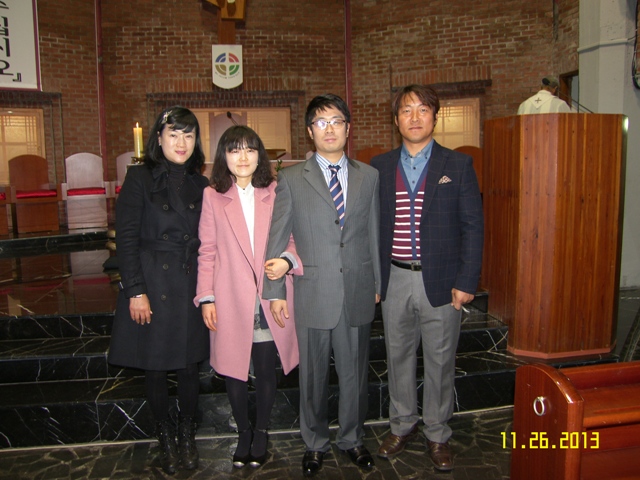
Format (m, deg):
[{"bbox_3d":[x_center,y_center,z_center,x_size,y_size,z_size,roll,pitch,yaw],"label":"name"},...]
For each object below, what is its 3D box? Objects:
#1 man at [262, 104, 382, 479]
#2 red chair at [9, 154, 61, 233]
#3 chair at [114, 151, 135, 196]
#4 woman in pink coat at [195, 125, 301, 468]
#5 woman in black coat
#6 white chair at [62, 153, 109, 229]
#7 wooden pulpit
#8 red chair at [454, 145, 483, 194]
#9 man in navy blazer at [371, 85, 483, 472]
[{"bbox_3d":[0.007,0.213,2.412,0.540,1.730,0.320,-3,8,-10],"label":"man"},{"bbox_3d":[-3.630,-0.609,6.600,0.580,0.940,0.570,-8,10,-40],"label":"red chair"},{"bbox_3d":[-2.410,-0.670,6.800,0.580,0.940,0.570,-4,8,-20],"label":"chair"},{"bbox_3d":[-0.345,0.265,2.460,0.490,1.590,0.320,-2,8,-3],"label":"woman in pink coat"},{"bbox_3d":[-0.743,0.235,2.397,0.470,1.660,0.310,-3,8,-10],"label":"woman in black coat"},{"bbox_3d":[-3.025,-0.644,6.700,0.580,0.940,0.570,-5,9,-29],"label":"white chair"},{"bbox_3d":[1.523,-0.060,3.394,0.720,1.470,0.660,-2,8,-9],"label":"wooden pulpit"},{"bbox_3d":[2.004,-0.750,6.950,0.580,0.940,0.570,2,8,24],"label":"red chair"},{"bbox_3d":[0.498,0.176,2.432,0.530,1.755,0.320,0,8,12],"label":"man in navy blazer"}]

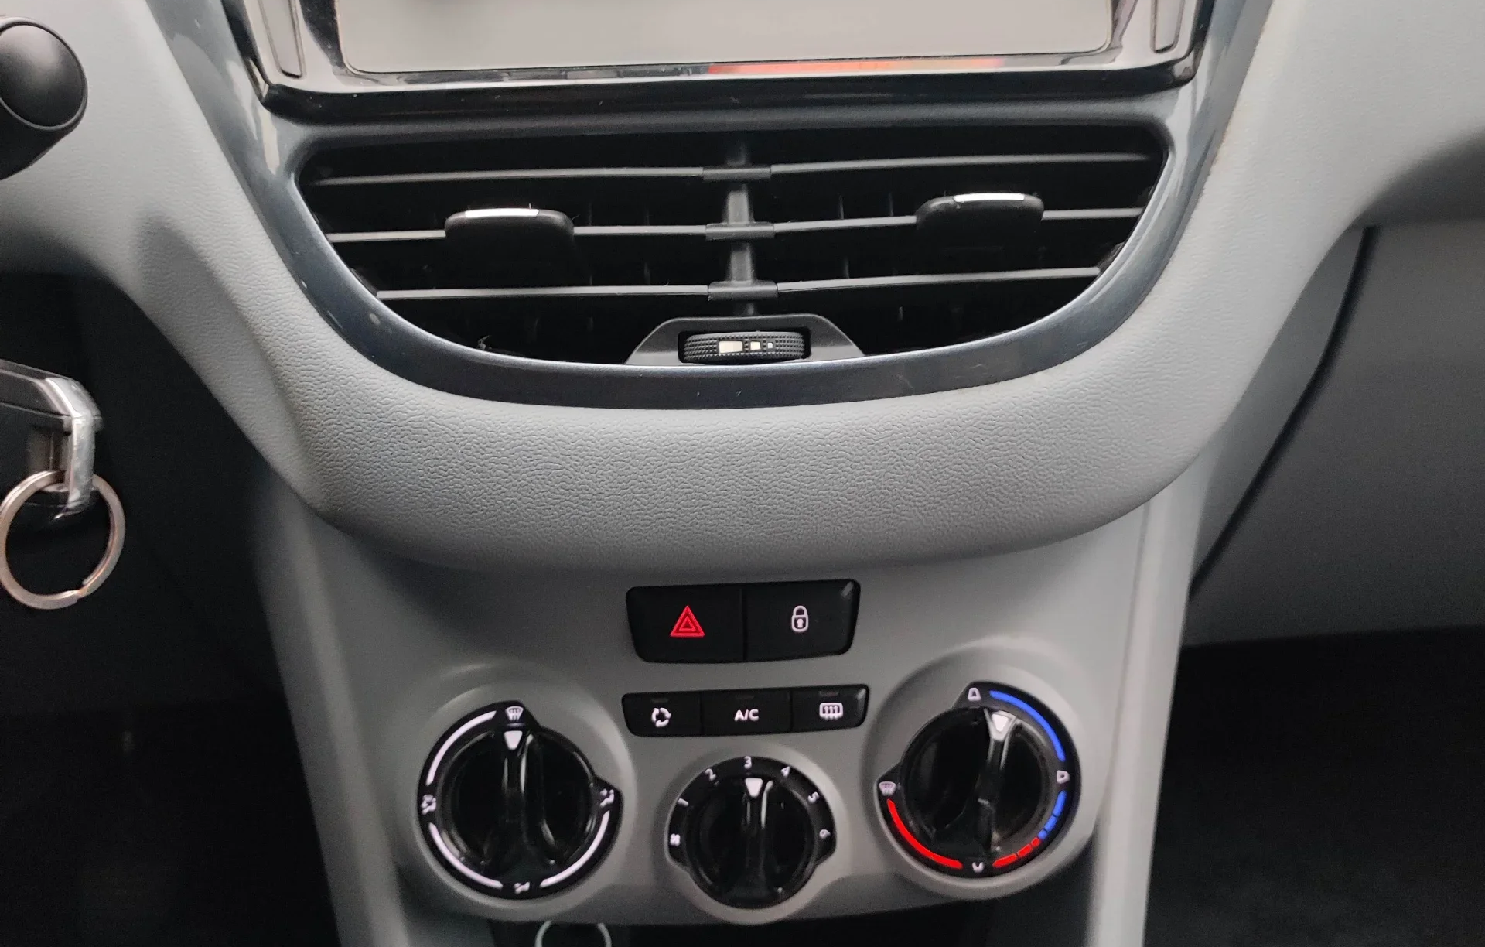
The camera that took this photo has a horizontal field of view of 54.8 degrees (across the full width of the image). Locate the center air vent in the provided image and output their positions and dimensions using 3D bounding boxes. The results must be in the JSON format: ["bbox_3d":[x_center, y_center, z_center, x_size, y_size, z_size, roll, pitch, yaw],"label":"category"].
[{"bbox_3d":[-0.001,-0.057,0.359,0.208,0.053,0.040,-2,6,-1],"label":"center air vent"}]

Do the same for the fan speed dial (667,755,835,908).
[{"bbox_3d":[0.003,0.103,0.398,0.046,0.043,0.022,-2,6,-1],"label":"fan speed dial"}]

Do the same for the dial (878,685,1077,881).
[{"bbox_3d":[0.067,0.089,0.399,0.056,0.055,0.022,-2,6,-1],"label":"dial"}]

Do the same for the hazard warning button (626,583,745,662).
[{"bbox_3d":[-0.016,0.042,0.403,0.032,0.021,0.010,-2,6,-1],"label":"hazard warning button"}]

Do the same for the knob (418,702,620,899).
[{"bbox_3d":[-0.063,0.093,0.396,0.054,0.055,0.022,-2,6,-1],"label":"knob"}]

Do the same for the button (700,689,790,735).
[{"bbox_3d":[0.001,0.067,0.407,0.025,0.012,0.008,-2,6,-1],"label":"button"}]

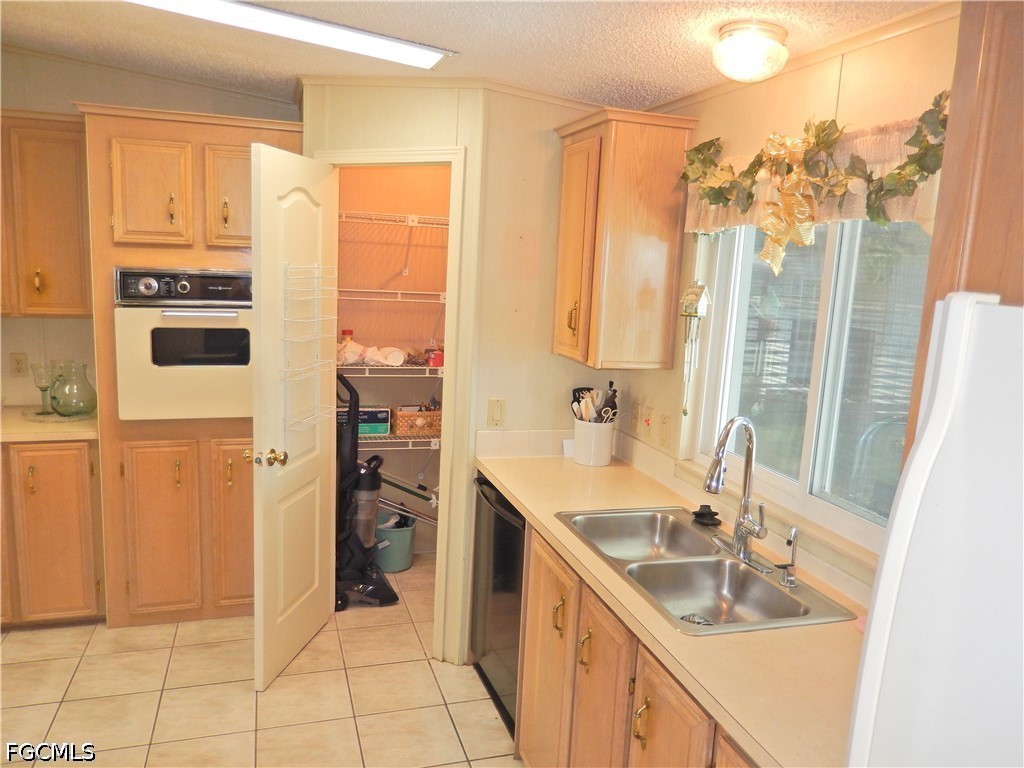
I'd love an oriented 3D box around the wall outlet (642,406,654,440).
[{"bbox_3d":[0.525,0.154,2.812,0.010,0.116,0.071,0,9,-18],"label":"wall outlet"}]

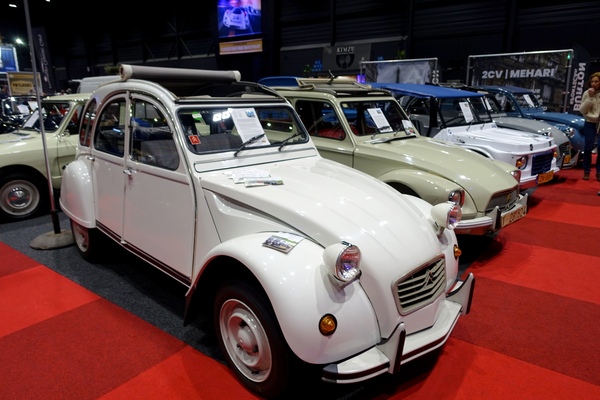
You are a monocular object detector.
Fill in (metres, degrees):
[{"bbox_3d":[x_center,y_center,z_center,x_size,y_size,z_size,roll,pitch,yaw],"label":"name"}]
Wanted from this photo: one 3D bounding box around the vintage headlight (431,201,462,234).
[{"bbox_3d":[0.812,0.083,2.273,0.165,0.170,0.160,-14,19,-42],"label":"vintage headlight"}]

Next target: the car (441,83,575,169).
[{"bbox_3d":[3.134,-1.399,7.743,1.480,1.600,3.830,-12,18,-38],"label":"car"}]

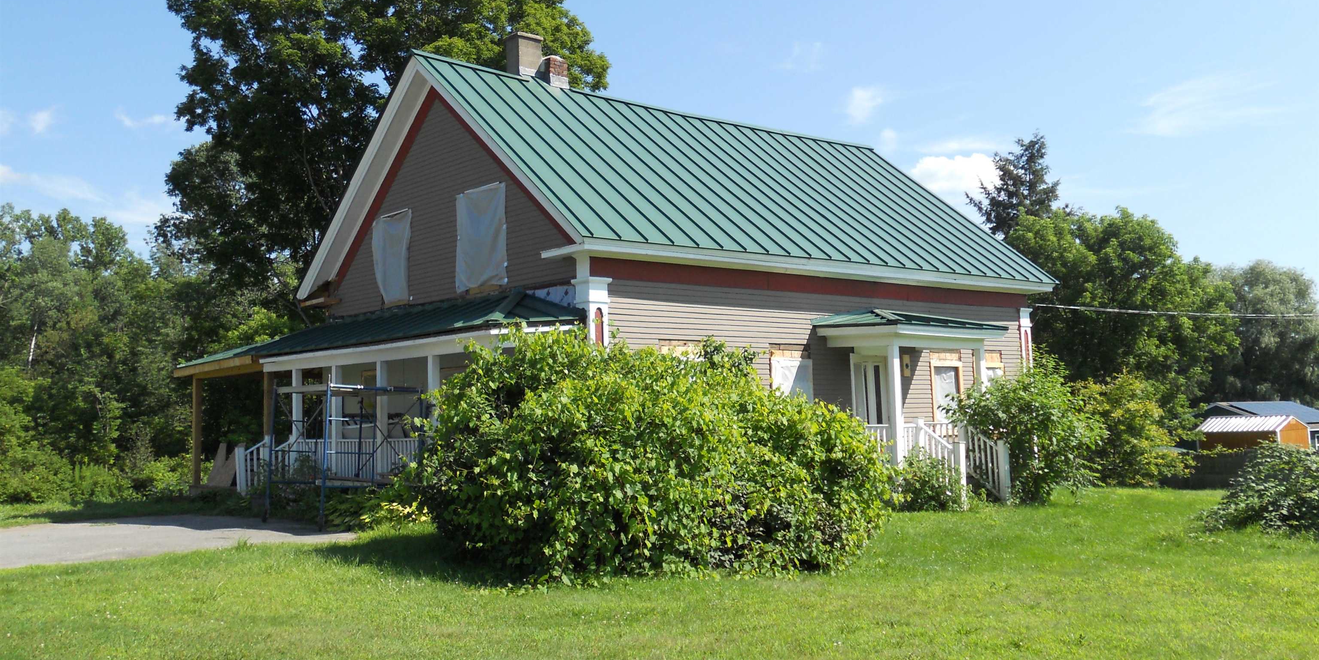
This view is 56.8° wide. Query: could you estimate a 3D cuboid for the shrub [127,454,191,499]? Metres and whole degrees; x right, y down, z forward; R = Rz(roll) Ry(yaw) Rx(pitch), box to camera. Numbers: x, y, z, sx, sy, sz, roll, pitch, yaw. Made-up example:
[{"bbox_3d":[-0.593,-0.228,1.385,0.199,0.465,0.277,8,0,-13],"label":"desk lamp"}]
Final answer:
[{"bbox_3d":[-11.306,3.288,27.500,1.500,0.970,1.300,0,-5,-22],"label":"shrub"}]

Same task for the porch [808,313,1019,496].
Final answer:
[{"bbox_3d":[5.245,1.408,23.808,3.831,3.922,2.502,2,-6,-43],"label":"porch"}]

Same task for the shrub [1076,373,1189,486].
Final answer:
[{"bbox_3d":[11.818,2.471,30.500,2.850,2.797,2.700,-4,-5,21],"label":"shrub"}]

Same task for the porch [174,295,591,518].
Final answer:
[{"bbox_3d":[-5.951,1.410,23.449,2.457,3.777,12.240,2,-6,-43],"label":"porch"}]

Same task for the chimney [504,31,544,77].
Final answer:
[{"bbox_3d":[-2.814,-5.590,25.300,0.637,1.065,0.519,2,-6,-43],"label":"chimney"}]

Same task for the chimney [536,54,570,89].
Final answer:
[{"bbox_3d":[-2.203,-5.322,25.358,0.482,0.719,0.419,2,-6,-43],"label":"chimney"}]

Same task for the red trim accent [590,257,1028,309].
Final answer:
[{"bbox_3d":[3.816,-0.829,24.438,13.450,0.346,0.055,2,-6,-43],"label":"red trim accent"}]

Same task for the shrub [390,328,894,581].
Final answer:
[{"bbox_3d":[-0.215,1.381,14.501,5.800,2.756,4.000,-2,-4,-1],"label":"shrub"}]

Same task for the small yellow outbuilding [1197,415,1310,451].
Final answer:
[{"bbox_3d":[25.400,5.083,52.168,2.500,2.600,3.700,1,-5,-34],"label":"small yellow outbuilding"}]

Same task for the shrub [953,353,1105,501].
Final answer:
[{"bbox_3d":[7.030,1.863,23.400,2.950,2.835,2.600,-3,-5,17],"label":"shrub"}]

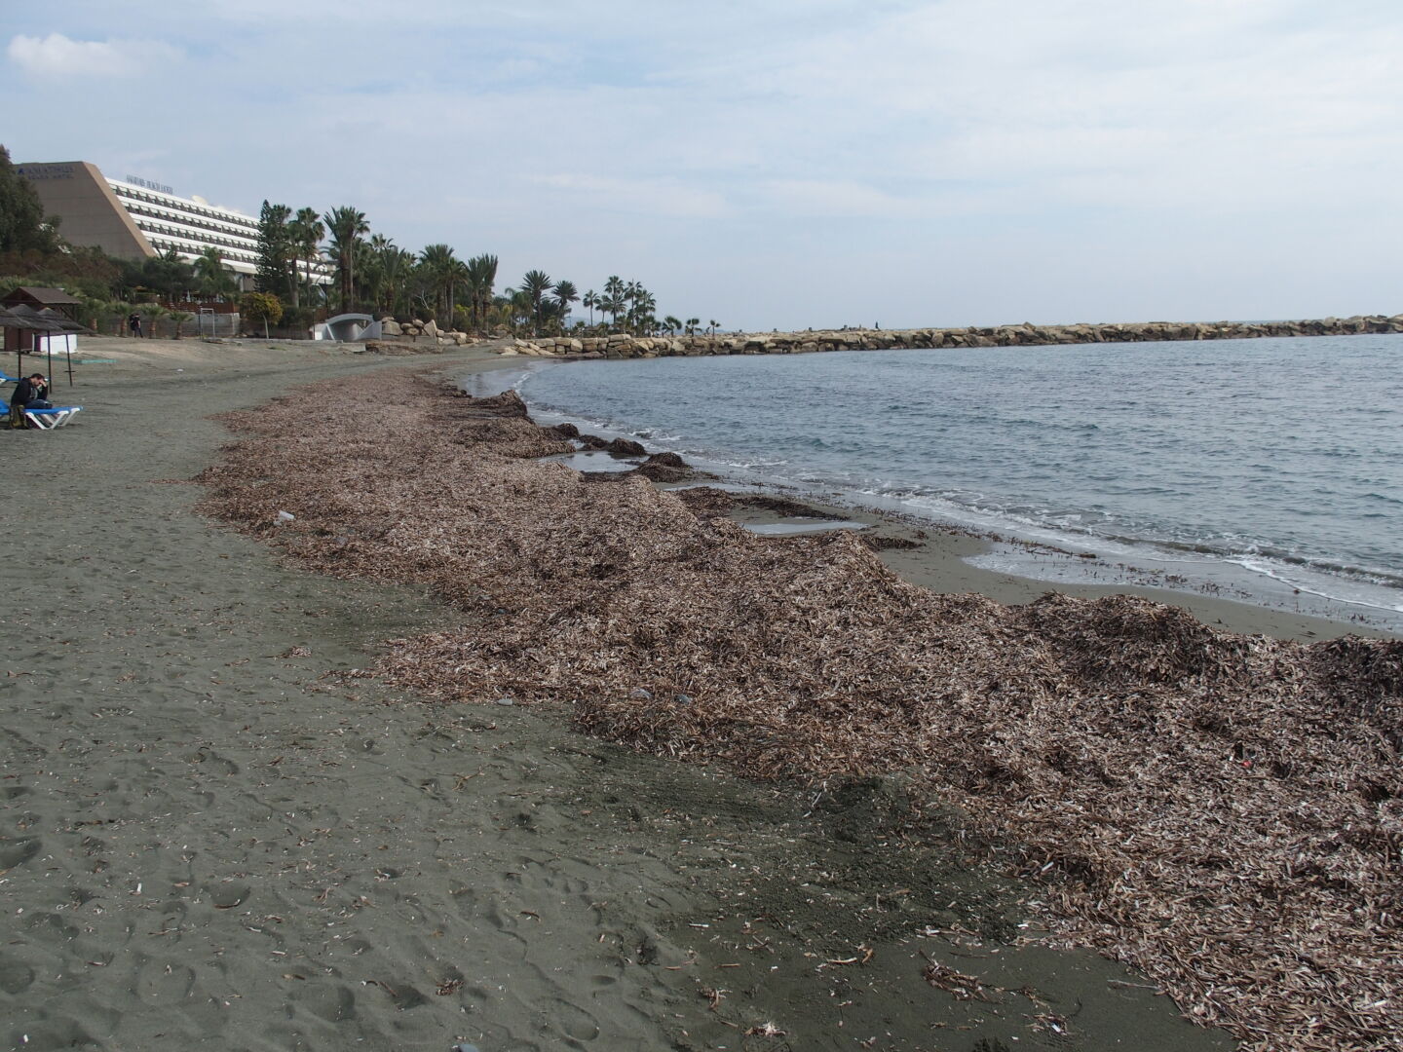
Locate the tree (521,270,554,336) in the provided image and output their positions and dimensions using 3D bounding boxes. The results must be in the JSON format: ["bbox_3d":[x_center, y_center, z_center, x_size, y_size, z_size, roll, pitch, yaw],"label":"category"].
[{"bbox_3d":[-18.751,-25.354,129.000,3.738,7.584,3.738,-1,10,0],"label":"tree"}]

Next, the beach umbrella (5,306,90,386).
[{"bbox_3d":[-18.017,-4.875,31.300,2.328,2.316,2.328,-1,10,0],"label":"beach umbrella"}]

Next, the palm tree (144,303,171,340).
[{"bbox_3d":[-38.362,-14.429,80.000,2.009,2.548,2.009,-1,10,0],"label":"palm tree"}]

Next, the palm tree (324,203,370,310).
[{"bbox_3d":[-33.170,-24.775,106.000,4.300,10.489,4.300,-4,10,-16],"label":"palm tree"}]

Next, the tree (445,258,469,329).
[{"bbox_3d":[-25.414,-24.104,118.000,2.600,7.630,2.600,-3,10,-11],"label":"tree"}]

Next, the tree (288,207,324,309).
[{"bbox_3d":[-37.394,-25.347,108.000,3.338,9.871,3.338,-1,10,0],"label":"tree"}]

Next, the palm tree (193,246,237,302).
[{"bbox_3d":[-46.260,-23.730,108.000,4.200,5.925,4.200,-5,10,-22],"label":"palm tree"}]

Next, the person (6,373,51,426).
[{"bbox_3d":[-13.595,-2.538,23.000,0.720,1.080,0.520,-2,10,-6],"label":"person"}]

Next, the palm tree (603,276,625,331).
[{"bbox_3d":[-12.749,-32.270,165.000,3.100,8.730,3.100,-2,10,-4],"label":"palm tree"}]

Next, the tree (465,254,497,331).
[{"bbox_3d":[-23.237,-24.454,120.000,3.477,8.296,3.477,-1,10,0],"label":"tree"}]

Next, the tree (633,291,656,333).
[{"bbox_3d":[-8.207,-31.075,165.000,3.300,6.628,3.300,-2,10,-3],"label":"tree"}]

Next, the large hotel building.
[{"bbox_3d":[-107.891,-61.015,253.213,26.960,23.496,108.000,-1,10,-1],"label":"large hotel building"}]

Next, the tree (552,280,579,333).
[{"bbox_3d":[-15.864,-25.626,133.000,3.211,6.310,3.211,-1,10,0],"label":"tree"}]

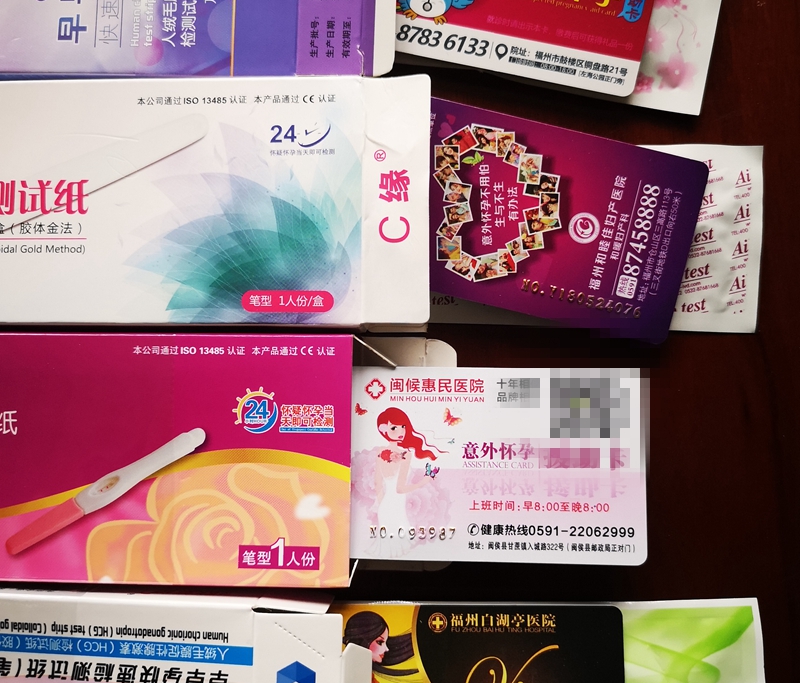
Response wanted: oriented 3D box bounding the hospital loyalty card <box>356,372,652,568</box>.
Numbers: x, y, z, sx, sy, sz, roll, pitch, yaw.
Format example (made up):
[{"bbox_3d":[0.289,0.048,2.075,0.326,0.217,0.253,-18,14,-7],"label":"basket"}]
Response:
[{"bbox_3d":[0.025,0.034,0.233,0.086,0.001,0.054,0,87,4],"label":"hospital loyalty card"}]

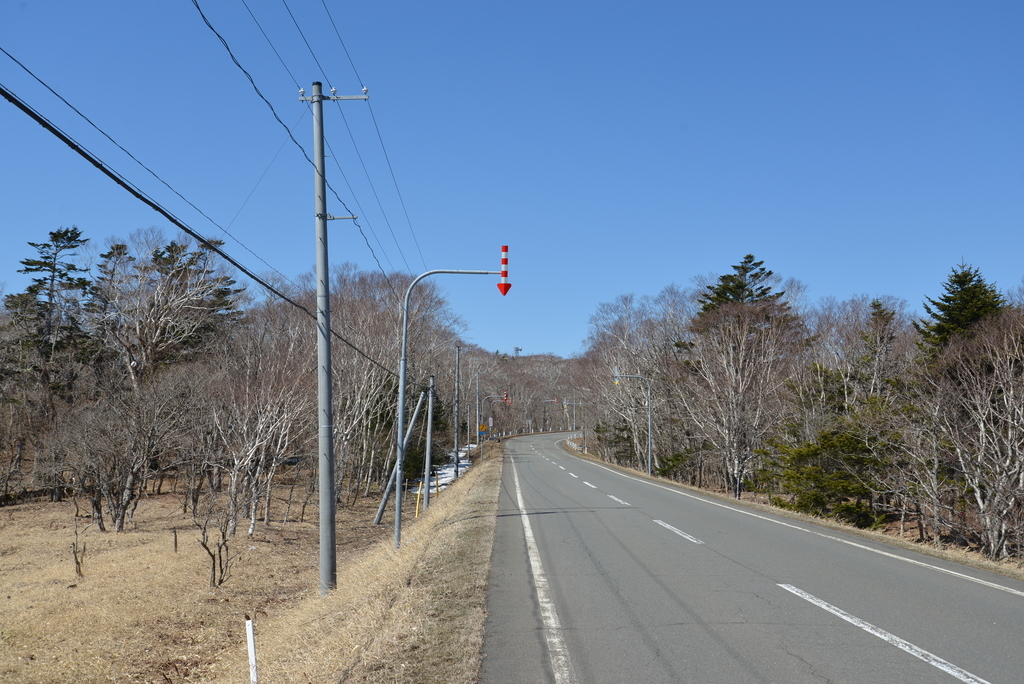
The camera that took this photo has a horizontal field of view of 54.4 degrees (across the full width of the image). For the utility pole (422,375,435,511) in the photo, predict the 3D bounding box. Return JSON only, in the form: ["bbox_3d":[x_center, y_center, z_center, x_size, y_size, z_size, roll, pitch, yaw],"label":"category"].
[{"bbox_3d":[-3.501,4.257,42.275,0.280,5.683,0.280,2,-6,0],"label":"utility pole"}]

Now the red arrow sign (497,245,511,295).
[{"bbox_3d":[-0.171,-1.661,23.300,0.340,1.180,0.200,0,-6,0],"label":"red arrow sign"}]

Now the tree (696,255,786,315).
[{"bbox_3d":[10.064,1.245,43.492,5.600,10.265,5.600,0,-6,0],"label":"tree"}]

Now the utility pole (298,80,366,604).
[{"bbox_3d":[-3.750,-0.222,20.700,1.480,10.650,0.380,0,-6,0],"label":"utility pole"}]

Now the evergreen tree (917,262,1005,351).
[{"bbox_3d":[12.367,1.246,27.344,4.000,7.166,4.000,0,-6,0],"label":"evergreen tree"}]

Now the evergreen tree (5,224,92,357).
[{"bbox_3d":[-24.413,1.045,52.692,5.200,14.429,5.200,0,-6,0],"label":"evergreen tree"}]

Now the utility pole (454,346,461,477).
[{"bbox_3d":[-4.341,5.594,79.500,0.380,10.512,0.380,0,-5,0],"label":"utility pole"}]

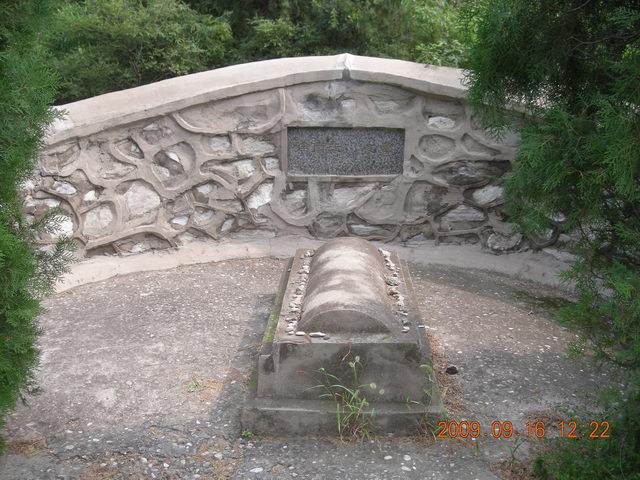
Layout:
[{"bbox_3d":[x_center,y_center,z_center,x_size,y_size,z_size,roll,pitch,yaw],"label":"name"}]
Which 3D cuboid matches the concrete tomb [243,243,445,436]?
[{"bbox_3d":[0.149,0.435,3.718,0.907,0.540,1.645,1,15,2],"label":"concrete tomb"}]

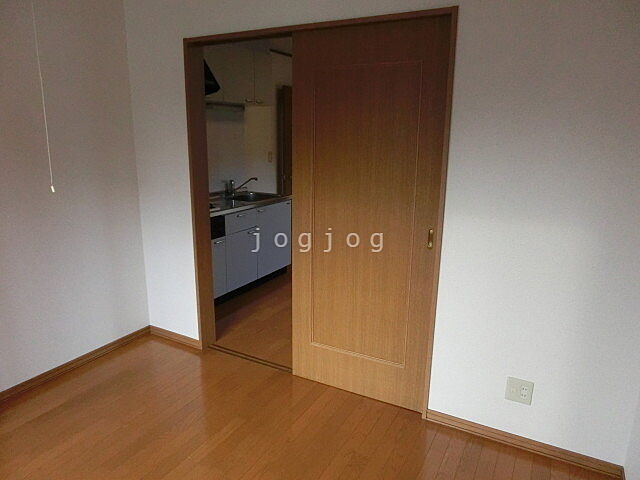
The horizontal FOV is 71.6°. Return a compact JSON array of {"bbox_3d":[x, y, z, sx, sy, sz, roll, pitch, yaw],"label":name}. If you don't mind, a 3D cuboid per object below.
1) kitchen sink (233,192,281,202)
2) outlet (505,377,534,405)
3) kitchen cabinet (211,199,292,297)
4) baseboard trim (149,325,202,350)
[{"bbox_3d":[-0.700,-0.345,4.502,0.420,0.170,0.540,8,15,27],"label":"kitchen sink"},{"bbox_3d":[0.947,0.724,2.110,0.116,0.121,0.010,8,15,27],"label":"outlet"},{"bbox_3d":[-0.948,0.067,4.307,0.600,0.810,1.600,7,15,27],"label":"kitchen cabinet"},{"bbox_3d":[-1.056,0.708,3.212,0.495,0.065,0.013,8,15,27],"label":"baseboard trim"}]

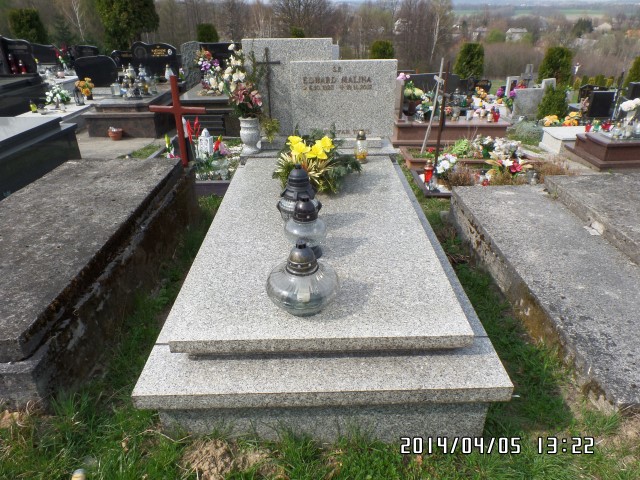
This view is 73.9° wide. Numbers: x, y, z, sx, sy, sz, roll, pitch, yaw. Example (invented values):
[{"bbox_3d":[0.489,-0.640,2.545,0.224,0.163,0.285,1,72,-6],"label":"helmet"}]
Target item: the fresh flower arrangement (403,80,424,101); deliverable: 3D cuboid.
[{"bbox_3d":[0.946,-1.512,4.300,0.210,0.200,0.210,-1,28,0],"label":"fresh flower arrangement"}]

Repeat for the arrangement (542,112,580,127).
[{"bbox_3d":[3.351,-1.672,5.900,0.450,0.180,0.260,-1,29,0],"label":"arrangement"}]

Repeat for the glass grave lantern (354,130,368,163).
[{"bbox_3d":[0.259,-0.587,2.662,0.087,0.192,0.087,-1,29,0],"label":"glass grave lantern"}]

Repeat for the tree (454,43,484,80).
[{"bbox_3d":[4.922,-5.811,14.000,0.968,1.550,0.968,-1,28,0],"label":"tree"}]

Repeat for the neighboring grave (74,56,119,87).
[{"bbox_3d":[-3.022,-2.285,5.750,0.580,0.460,0.100,-1,28,0],"label":"neighboring grave"}]

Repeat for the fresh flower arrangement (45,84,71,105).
[{"bbox_3d":[-3.334,-1.835,5.400,0.300,0.260,0.270,-1,29,0],"label":"fresh flower arrangement"}]

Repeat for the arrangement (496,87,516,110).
[{"bbox_3d":[2.939,-2.230,6.700,0.280,0.340,0.260,-1,29,0],"label":"arrangement"}]

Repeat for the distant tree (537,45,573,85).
[{"bbox_3d":[8.824,-6.529,16.000,1.250,1.500,1.250,-1,29,0],"label":"distant tree"}]

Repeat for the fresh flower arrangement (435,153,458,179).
[{"bbox_3d":[1.369,-0.801,4.600,0.260,0.260,0.240,-1,29,0],"label":"fresh flower arrangement"}]

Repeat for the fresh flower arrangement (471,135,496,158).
[{"bbox_3d":[1.358,-0.777,3.532,0.210,0.210,0.200,-1,28,0],"label":"fresh flower arrangement"}]

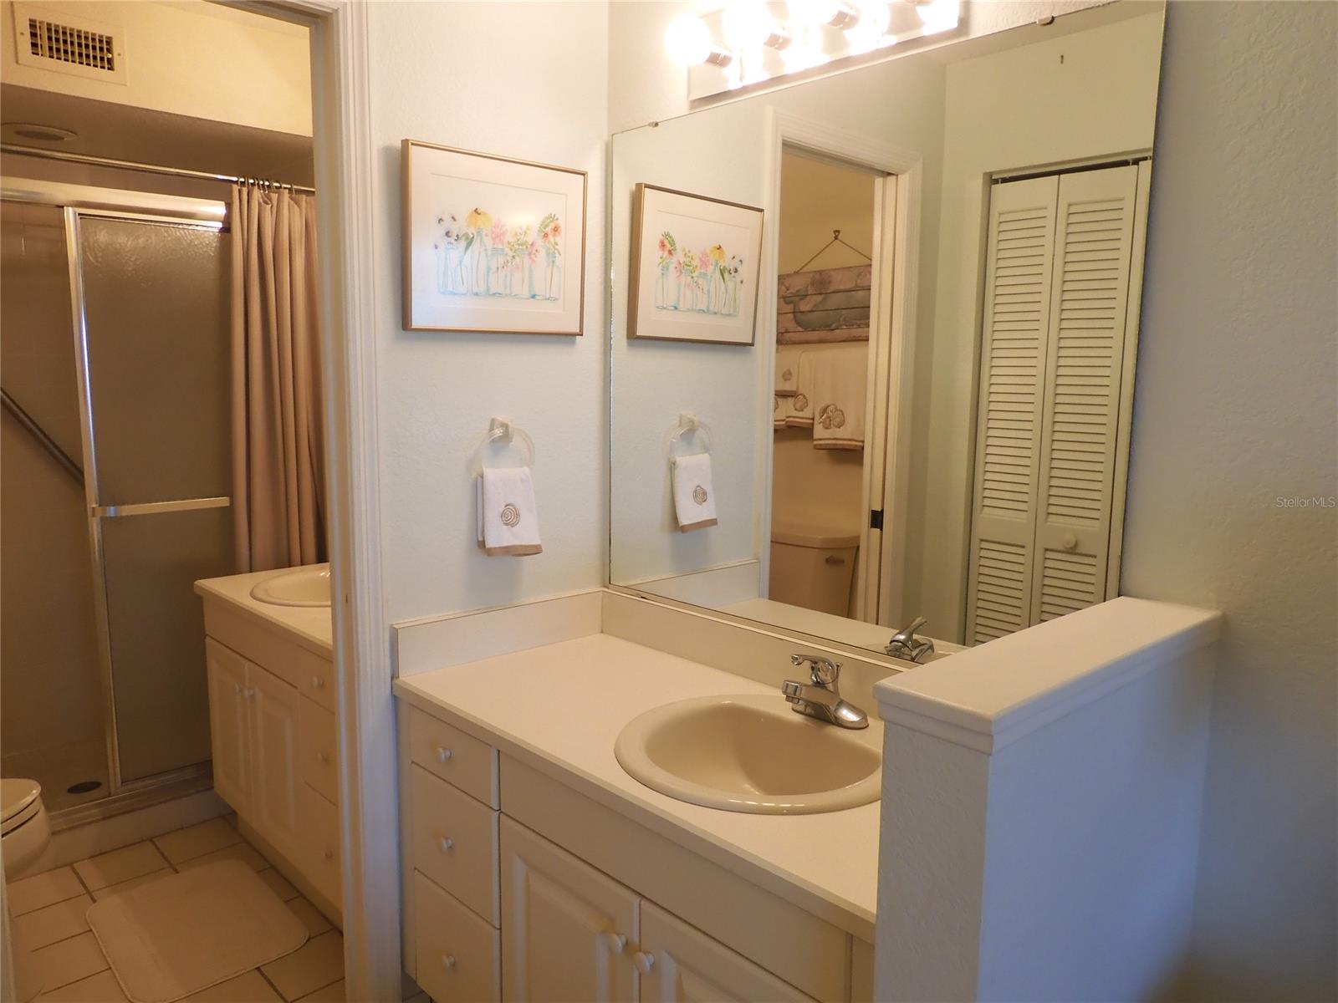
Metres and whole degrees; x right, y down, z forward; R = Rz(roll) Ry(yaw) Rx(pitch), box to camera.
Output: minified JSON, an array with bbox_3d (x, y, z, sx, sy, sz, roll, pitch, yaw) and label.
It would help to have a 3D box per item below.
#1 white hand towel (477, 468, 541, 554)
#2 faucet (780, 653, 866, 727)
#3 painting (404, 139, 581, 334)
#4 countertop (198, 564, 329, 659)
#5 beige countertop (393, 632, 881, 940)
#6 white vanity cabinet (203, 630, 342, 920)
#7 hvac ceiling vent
[{"bbox_3d":[-0.345,0.022,2.013,0.144,0.200,0.051,-6,10,-43],"label":"white hand towel"},{"bbox_3d":[0.255,0.325,1.625,0.169,0.131,0.157,-6,10,-43],"label":"faucet"},{"bbox_3d":[-0.352,-0.534,1.945,0.427,0.359,0.036,-6,10,-43],"label":"painting"},{"bbox_3d":[-0.837,0.288,2.581,0.566,0.042,1.144,-6,10,-43],"label":"countertop"},{"bbox_3d":[0.053,0.413,1.650,0.557,0.037,1.204,-6,10,-43],"label":"beige countertop"},{"bbox_3d":[-0.826,0.697,2.634,0.545,0.789,1.126,-6,10,-43],"label":"white vanity cabinet"},{"bbox_3d":[-1.605,-1.231,2.495,0.256,0.157,0.021,-6,10,-43],"label":"hvac ceiling vent"}]

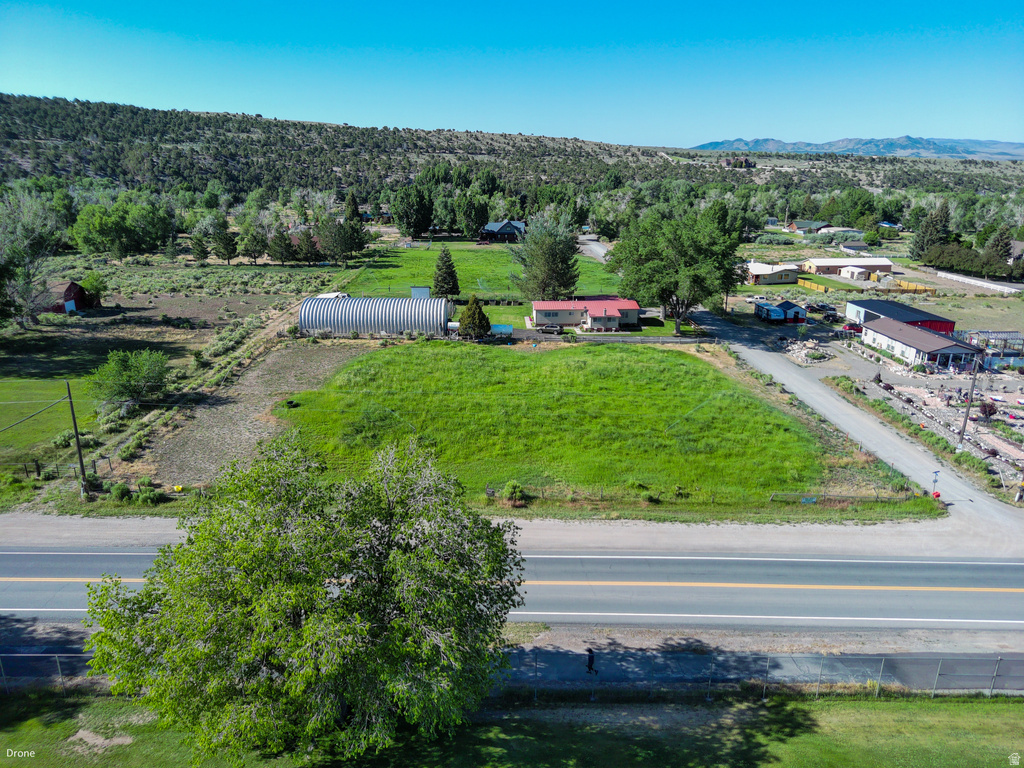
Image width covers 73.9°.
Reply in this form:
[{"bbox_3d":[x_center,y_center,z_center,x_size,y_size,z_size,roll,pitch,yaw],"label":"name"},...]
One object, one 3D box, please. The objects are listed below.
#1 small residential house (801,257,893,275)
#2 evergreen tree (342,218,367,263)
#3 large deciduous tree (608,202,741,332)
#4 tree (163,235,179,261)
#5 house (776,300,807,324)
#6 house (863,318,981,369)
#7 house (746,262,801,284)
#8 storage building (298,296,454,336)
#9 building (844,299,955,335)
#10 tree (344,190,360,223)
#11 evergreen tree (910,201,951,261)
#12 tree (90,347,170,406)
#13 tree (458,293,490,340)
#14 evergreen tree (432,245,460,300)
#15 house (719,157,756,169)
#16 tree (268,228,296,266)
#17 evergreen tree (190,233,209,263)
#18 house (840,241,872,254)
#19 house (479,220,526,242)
[{"bbox_3d":[95.320,-33.690,193.230,23.300,3.800,7.200,-2,18,-7],"label":"small residential house"},{"bbox_3d":[-48.660,-44.290,208.450,8.400,12.250,8.400,0,18,0],"label":"evergreen tree"},{"bbox_3d":[27.363,-19.327,115.847,21.800,21.300,19.500,4,18,13],"label":"large deciduous tree"},{"bbox_3d":[-103.650,-41.180,205.380,4.710,7.590,4.710,0,18,0],"label":"tree"},{"bbox_3d":[53.920,-13.850,131.260,4.050,3.390,4.850,0,18,-1],"label":"house"},{"bbox_3d":[63.950,-6.520,107.540,8.330,4.160,17.890,0,18,-3],"label":"house"},{"bbox_3d":[64.947,-28.029,172.227,12.000,4.300,11.000,1,17,2],"label":"house"},{"bbox_3d":[-23.316,-12.662,120.430,25.000,5.400,12.000,1,17,1],"label":"storage building"},{"bbox_3d":[69.970,-12.090,123.770,8.900,3.500,18.900,-1,18,-2],"label":"building"},{"bbox_3d":[-73.212,-79.082,309.991,7.200,17.000,7.200,0,17,0],"label":"tree"},{"bbox_3d":[133.170,-48.300,213.770,12.570,18.080,12.570,0,18,0],"label":"evergreen tree"},{"bbox_3d":[-46.057,-1.092,81.708,9.600,6.400,8.800,-9,19,-28],"label":"tree"},{"bbox_3d":[-6.272,-11.440,114.067,5.200,7.000,5.200,0,17,0],"label":"tree"},{"bbox_3d":[-14.090,-23.790,144.630,5.950,11.550,5.950,0,18,0],"label":"evergreen tree"},{"bbox_3d":[177.380,-173.610,535.800,25.000,7.400,14.000,0,18,-2],"label":"house"},{"bbox_3d":[-66.780,-39.520,196.480,7.910,10.330,7.910,0,18,0],"label":"tree"},{"bbox_3d":[-94.080,-40.970,203.590,5.260,8.390,5.260,0,18,0],"label":"evergreen tree"},{"bbox_3d":[121.234,-49.398,241.232,9.800,3.900,7.200,4,17,11],"label":"house"},{"bbox_3d":[-3.014,-57.499,257.927,17.600,8.000,12.000,-1,17,-4],"label":"house"}]

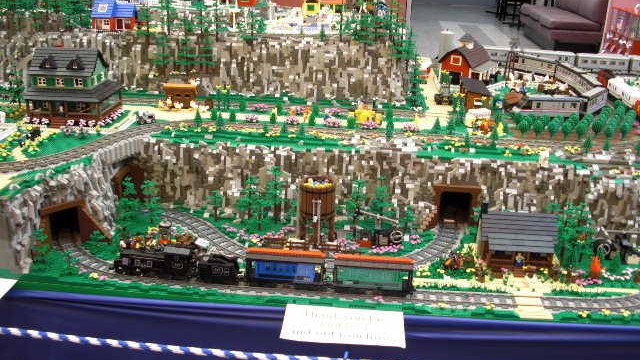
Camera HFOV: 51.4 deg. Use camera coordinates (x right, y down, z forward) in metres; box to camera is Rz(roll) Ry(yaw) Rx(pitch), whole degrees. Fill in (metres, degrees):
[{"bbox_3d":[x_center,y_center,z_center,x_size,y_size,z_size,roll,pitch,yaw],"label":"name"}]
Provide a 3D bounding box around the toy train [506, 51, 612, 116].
[{"bbox_3d":[0.989,-0.412,2.850,0.450,0.105,0.860,5,21,7],"label":"toy train"}]

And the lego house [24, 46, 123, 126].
[{"bbox_3d":[-0.860,-0.337,2.311,0.265,0.230,0.202,3,24,4],"label":"lego house"}]

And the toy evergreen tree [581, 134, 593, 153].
[{"bbox_3d":[0.839,-0.113,2.077,0.034,0.059,0.034,2,24,3],"label":"toy evergreen tree"}]

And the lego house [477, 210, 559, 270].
[{"bbox_3d":[0.561,0.163,1.895,0.213,0.143,0.148,4,21,4],"label":"lego house"}]

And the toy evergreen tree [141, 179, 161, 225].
[{"bbox_3d":[-0.515,0.068,2.010,0.065,0.146,0.065,2,24,3],"label":"toy evergreen tree"}]

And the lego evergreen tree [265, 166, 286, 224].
[{"bbox_3d":[-0.134,0.048,2.012,0.067,0.194,0.067,2,24,3],"label":"lego evergreen tree"}]

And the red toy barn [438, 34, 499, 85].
[{"bbox_3d":[0.629,-0.514,2.808,0.187,0.188,0.176,16,28,30],"label":"red toy barn"}]

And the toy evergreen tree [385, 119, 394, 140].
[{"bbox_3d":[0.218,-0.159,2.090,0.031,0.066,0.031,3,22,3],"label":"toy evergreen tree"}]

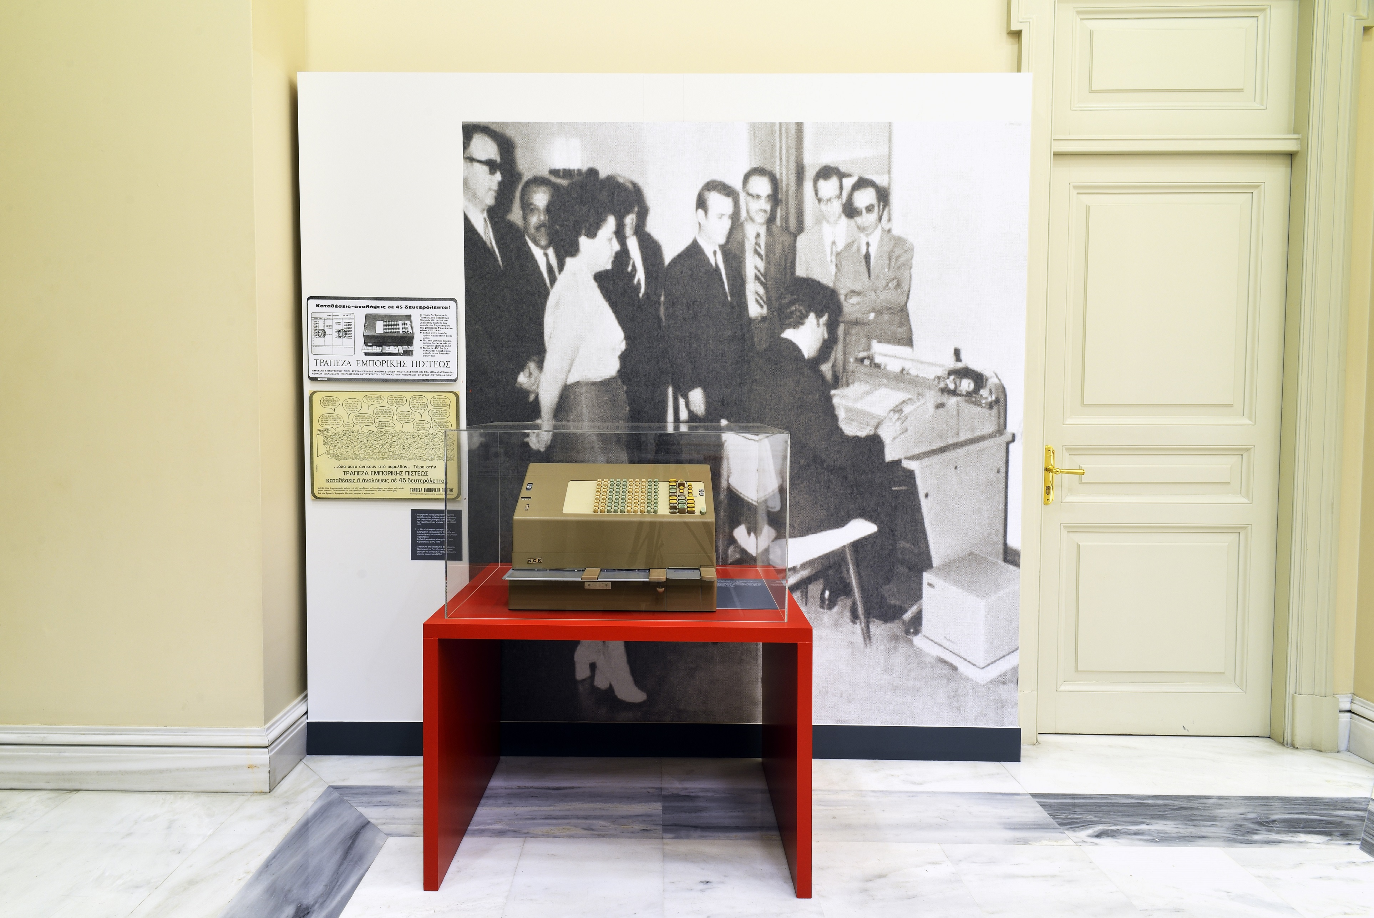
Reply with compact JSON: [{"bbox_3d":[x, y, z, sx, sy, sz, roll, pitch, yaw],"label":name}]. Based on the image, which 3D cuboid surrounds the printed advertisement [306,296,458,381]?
[{"bbox_3d":[-1.060,-0.415,2.661,0.522,0.286,0.010,1,3,0],"label":"printed advertisement"}]

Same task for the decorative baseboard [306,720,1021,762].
[{"bbox_3d":[-0.083,1.018,2.760,2.558,0.124,0.020,1,3,0],"label":"decorative baseboard"}]

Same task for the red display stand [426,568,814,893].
[{"bbox_3d":[-0.183,0.753,2.340,1.000,0.702,0.748,1,3,-1],"label":"red display stand"}]

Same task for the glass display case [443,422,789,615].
[{"bbox_3d":[-0.189,0.154,2.316,0.899,0.496,0.636,1,3,-1],"label":"glass display case"}]

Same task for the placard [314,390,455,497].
[{"bbox_3d":[-1.061,-0.046,2.683,0.526,0.382,0.010,1,3,0],"label":"placard"}]

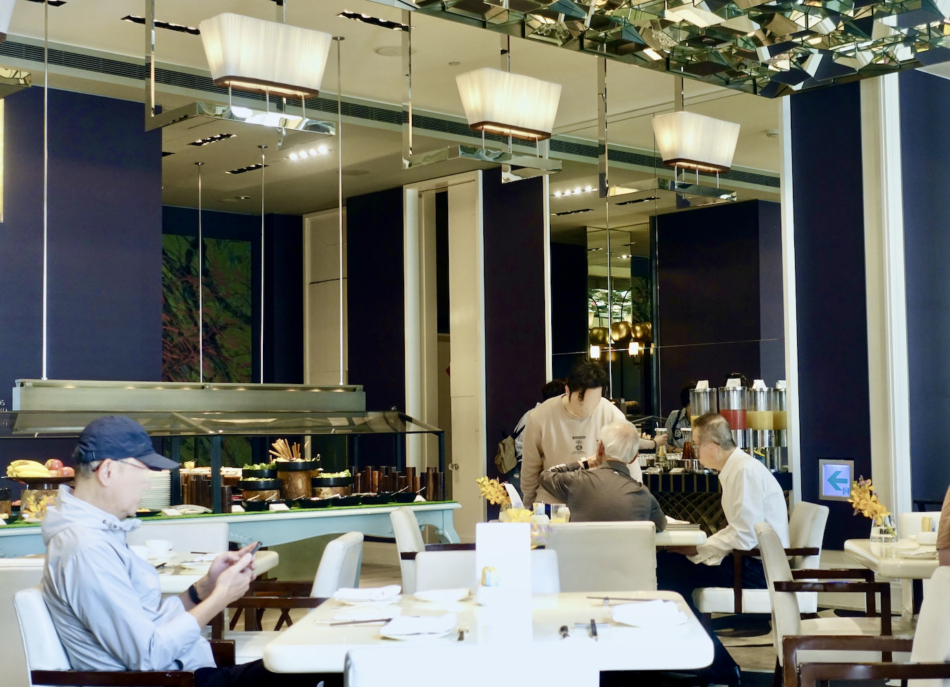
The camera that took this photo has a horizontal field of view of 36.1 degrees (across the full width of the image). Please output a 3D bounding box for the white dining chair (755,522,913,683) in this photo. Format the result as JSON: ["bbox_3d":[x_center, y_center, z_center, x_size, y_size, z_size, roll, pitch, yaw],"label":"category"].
[{"bbox_3d":[1.415,1.127,5.661,0.620,0.830,0.540,-1,-4,8],"label":"white dining chair"}]

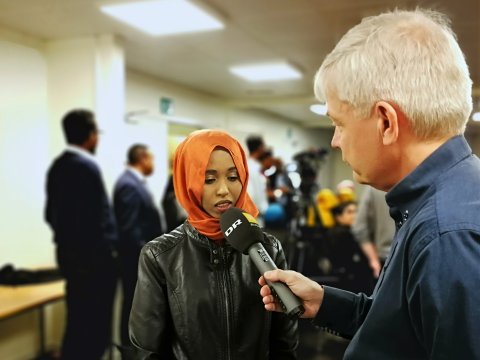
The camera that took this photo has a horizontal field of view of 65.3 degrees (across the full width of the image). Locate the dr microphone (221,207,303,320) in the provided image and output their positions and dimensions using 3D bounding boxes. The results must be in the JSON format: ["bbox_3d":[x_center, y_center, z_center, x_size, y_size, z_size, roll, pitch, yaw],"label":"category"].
[{"bbox_3d":[0.048,0.176,0.838,0.080,0.280,0.080,-43,-25,17],"label":"dr microphone"}]

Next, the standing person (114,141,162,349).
[{"bbox_3d":[-0.828,0.586,3.040,0.340,1.750,0.500,-2,2,-35],"label":"standing person"}]

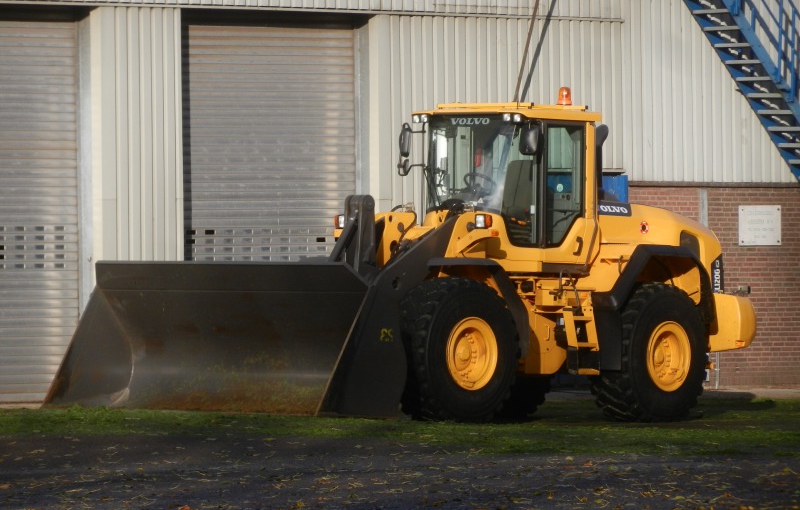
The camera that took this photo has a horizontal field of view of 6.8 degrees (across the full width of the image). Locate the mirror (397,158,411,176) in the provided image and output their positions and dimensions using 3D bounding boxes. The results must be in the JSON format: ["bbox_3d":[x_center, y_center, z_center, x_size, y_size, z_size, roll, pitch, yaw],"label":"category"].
[{"bbox_3d":[0.025,-0.973,74.578,0.090,0.190,0.190,1,-1,-28],"label":"mirror"}]

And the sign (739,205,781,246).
[{"bbox_3d":[4.446,-0.367,83.300,0.025,0.495,0.800,-1,-1,43],"label":"sign"}]

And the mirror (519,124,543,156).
[{"bbox_3d":[1.419,-1.251,73.407,0.230,0.350,0.090,0,-1,21],"label":"mirror"}]

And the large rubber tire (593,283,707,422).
[{"bbox_3d":[2.765,1.084,74.780,0.600,1.550,1.580,0,-1,41],"label":"large rubber tire"}]

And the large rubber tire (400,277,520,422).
[{"bbox_3d":[0.576,1.024,72.393,0.600,1.550,1.580,0,-1,45],"label":"large rubber tire"}]

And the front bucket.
[{"bbox_3d":[-1.841,0.885,71.394,4.050,1.600,1.420,0,-1,45],"label":"front bucket"}]

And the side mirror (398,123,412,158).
[{"bbox_3d":[0.060,-1.260,74.588,0.090,0.360,0.230,1,-1,-28],"label":"side mirror"}]

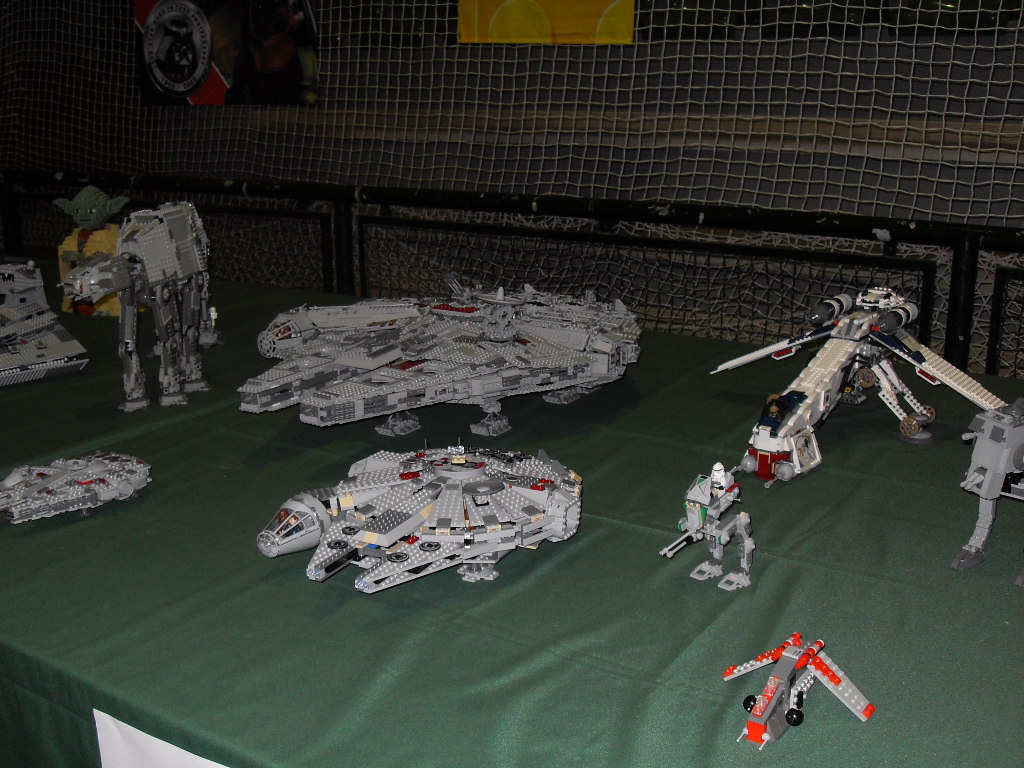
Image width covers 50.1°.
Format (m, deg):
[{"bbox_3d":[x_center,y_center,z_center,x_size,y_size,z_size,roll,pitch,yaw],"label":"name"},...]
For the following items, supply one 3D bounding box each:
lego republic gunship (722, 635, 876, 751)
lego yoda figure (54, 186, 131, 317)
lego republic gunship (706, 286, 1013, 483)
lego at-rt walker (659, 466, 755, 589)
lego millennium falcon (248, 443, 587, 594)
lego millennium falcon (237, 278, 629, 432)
[{"bbox_3d":[0.236,0.265,0.953,0.132,0.054,0.148,9,16,33],"label":"lego republic gunship"},{"bbox_3d":[-1.118,-0.363,2.962,0.240,0.338,0.165,5,14,19],"label":"lego yoda figure"},{"bbox_3d":[0.514,-0.016,1.773,0.475,0.218,0.590,9,16,33],"label":"lego republic gunship"},{"bbox_3d":[0.211,0.160,1.205,0.145,0.141,0.066,-12,18,-42],"label":"lego at-rt walker"},{"bbox_3d":[-0.084,0.147,1.313,0.295,0.117,0.402,7,15,28],"label":"lego millennium falcon"},{"bbox_3d":[-0.129,-0.068,2.005,0.580,0.210,0.845,9,16,33],"label":"lego millennium falcon"}]

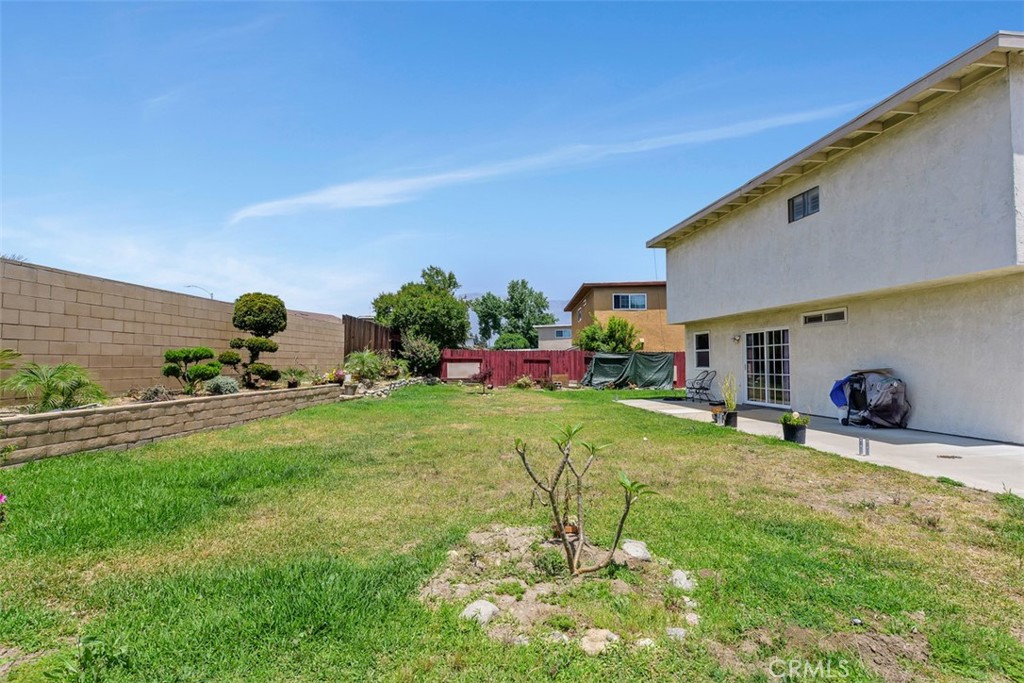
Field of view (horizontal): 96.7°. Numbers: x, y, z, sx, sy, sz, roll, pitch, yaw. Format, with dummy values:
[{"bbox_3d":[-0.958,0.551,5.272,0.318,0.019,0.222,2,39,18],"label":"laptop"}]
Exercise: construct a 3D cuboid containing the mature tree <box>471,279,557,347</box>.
[{"bbox_3d":[0.181,-1.934,55.000,10.200,11.200,9.000,0,-2,0],"label":"mature tree"}]

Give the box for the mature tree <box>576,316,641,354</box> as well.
[{"bbox_3d":[5.259,0.518,24.800,3.400,3.700,2.900,0,-2,0],"label":"mature tree"}]

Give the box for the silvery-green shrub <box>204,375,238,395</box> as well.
[{"bbox_3d":[-5.589,0.836,8.722,0.580,0.406,0.560,0,-3,0],"label":"silvery-green shrub"}]

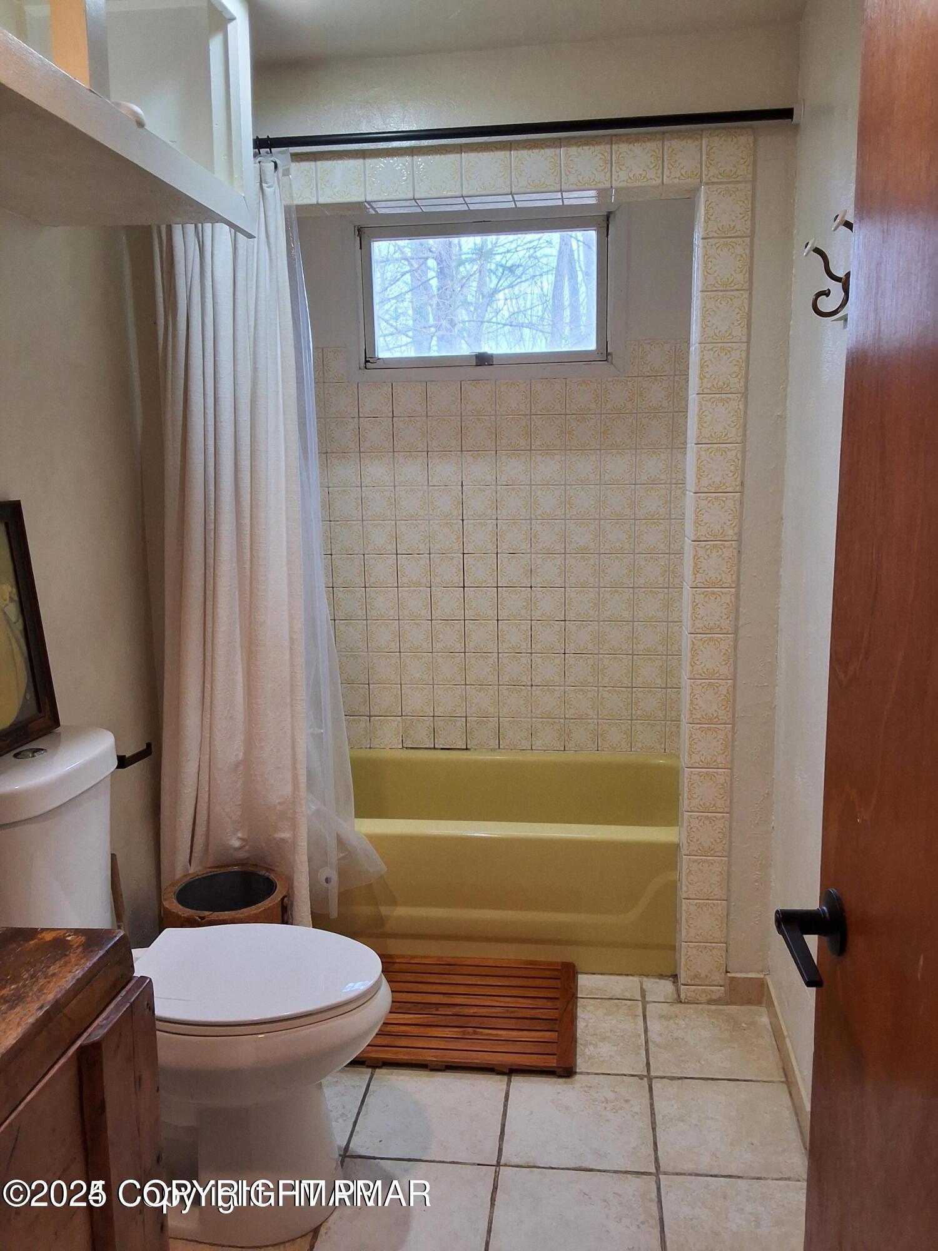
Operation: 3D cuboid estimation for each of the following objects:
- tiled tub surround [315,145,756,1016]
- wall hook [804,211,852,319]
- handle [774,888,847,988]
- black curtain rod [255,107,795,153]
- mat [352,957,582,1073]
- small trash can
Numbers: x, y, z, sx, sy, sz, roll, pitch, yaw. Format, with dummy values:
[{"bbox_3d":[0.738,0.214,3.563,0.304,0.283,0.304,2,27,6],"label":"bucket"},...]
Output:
[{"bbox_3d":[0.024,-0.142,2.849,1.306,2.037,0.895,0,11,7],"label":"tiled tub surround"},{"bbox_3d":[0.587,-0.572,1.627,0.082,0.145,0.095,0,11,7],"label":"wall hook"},{"bbox_3d":[0.310,0.287,0.913,0.062,0.068,0.148,0,11,7],"label":"handle"},{"bbox_3d":[-0.052,-1.062,2.186,1.475,0.026,0.026,0,11,7],"label":"black curtain rod"},{"bbox_3d":[-0.045,0.945,2.491,0.617,0.033,0.436,0,11,7],"label":"mat"},{"bbox_3d":[-0.573,0.799,2.433,0.290,0.356,0.290,-1,11,0],"label":"small trash can"}]

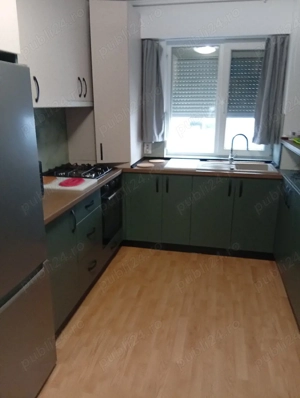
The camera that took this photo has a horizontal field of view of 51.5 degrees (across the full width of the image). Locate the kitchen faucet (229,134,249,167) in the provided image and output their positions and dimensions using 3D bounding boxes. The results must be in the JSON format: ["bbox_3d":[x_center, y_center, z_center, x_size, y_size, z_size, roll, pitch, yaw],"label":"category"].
[{"bbox_3d":[0.938,-0.514,3.246,0.190,0.315,0.060,8,18,26],"label":"kitchen faucet"}]

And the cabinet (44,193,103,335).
[{"bbox_3d":[-0.757,0.361,2.207,0.560,0.735,0.885,4,16,11],"label":"cabinet"}]

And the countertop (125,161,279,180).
[{"bbox_3d":[0.522,-0.312,3.177,1.445,0.037,0.600,4,16,11],"label":"countertop"}]

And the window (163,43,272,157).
[{"bbox_3d":[0.734,-1.011,3.270,1.150,1.180,0.090,4,16,11],"label":"window"}]

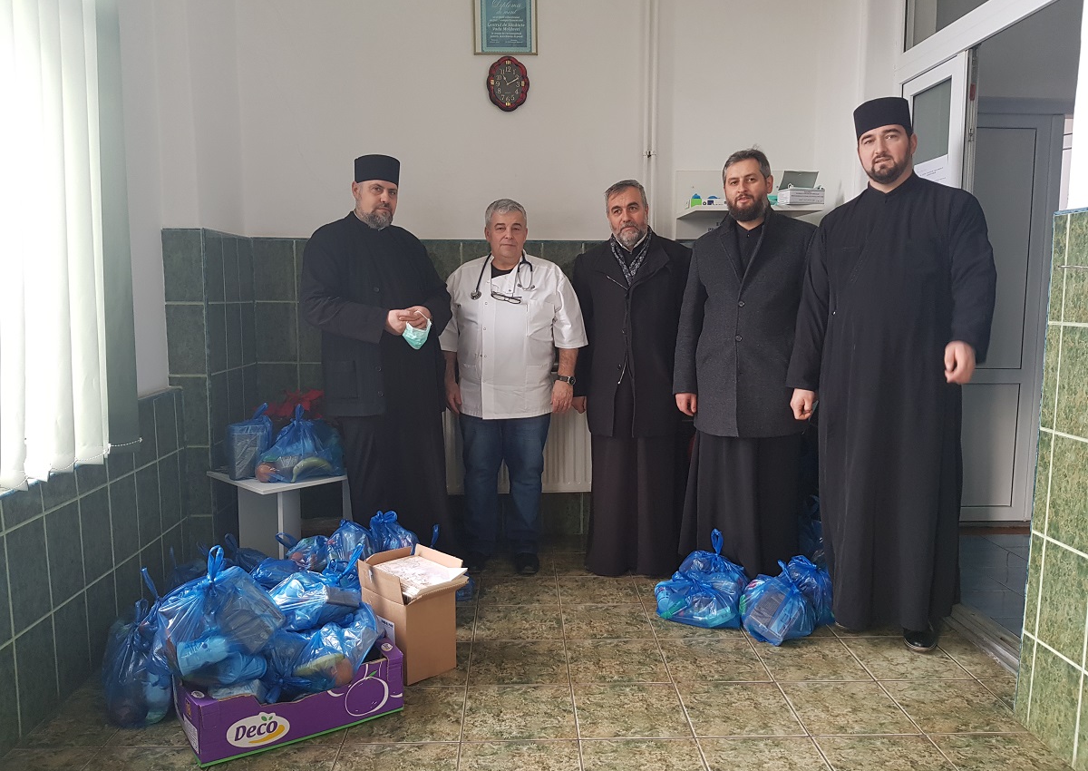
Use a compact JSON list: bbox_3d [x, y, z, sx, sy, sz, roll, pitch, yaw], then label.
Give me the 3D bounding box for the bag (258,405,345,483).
[{"bbox_3d":[-1.000,0.232,3.370,0.330,0.280,0.250,-1,7,-10],"label":"bag"}]

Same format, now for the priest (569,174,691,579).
[{"bbox_3d":[0.385,-0.027,3.704,0.530,1.760,0.360,0,7,2],"label":"priest"}]

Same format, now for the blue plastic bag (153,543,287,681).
[{"bbox_3d":[-0.935,0.672,2.406,0.350,0.370,0.280,-2,7,-18],"label":"blue plastic bag"}]

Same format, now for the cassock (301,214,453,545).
[{"bbox_3d":[-0.737,0.053,3.590,0.630,1.580,0.460,-2,7,-17],"label":"cassock"}]

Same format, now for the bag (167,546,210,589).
[{"bbox_3d":[-1.403,0.755,3.289,0.260,0.310,0.240,-2,7,-17],"label":"bag"}]

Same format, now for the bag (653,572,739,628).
[{"bbox_3d":[0.590,0.808,3.186,0.310,0.180,0.240,0,7,0],"label":"bag"}]

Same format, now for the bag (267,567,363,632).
[{"bbox_3d":[-0.753,0.702,2.677,0.310,0.230,0.250,-2,7,-18],"label":"bag"}]

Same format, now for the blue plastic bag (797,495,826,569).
[{"bbox_3d":[1.220,0.681,3.658,0.290,0.360,0.260,2,7,15],"label":"blue plastic bag"}]

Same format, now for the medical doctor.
[{"bbox_3d":[-0.148,0.003,3.716,0.650,1.655,0.350,0,7,-3],"label":"medical doctor"}]

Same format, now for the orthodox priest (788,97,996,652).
[{"bbox_3d":[1.245,-0.052,3.014,0.700,1.930,0.460,2,7,20],"label":"orthodox priest"}]

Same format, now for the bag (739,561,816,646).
[{"bbox_3d":[0.888,0.795,3.108,0.260,0.275,0.230,1,7,8],"label":"bag"}]

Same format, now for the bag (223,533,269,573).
[{"bbox_3d":[-1.114,0.749,3.054,0.250,0.360,0.240,-2,7,-18],"label":"bag"}]

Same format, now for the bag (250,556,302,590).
[{"bbox_3d":[-0.959,0.758,2.889,0.260,0.290,0.240,-2,7,-18],"label":"bag"}]

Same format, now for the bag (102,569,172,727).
[{"bbox_3d":[-1.205,0.791,2.470,0.220,0.380,0.240,-3,8,-27],"label":"bag"}]

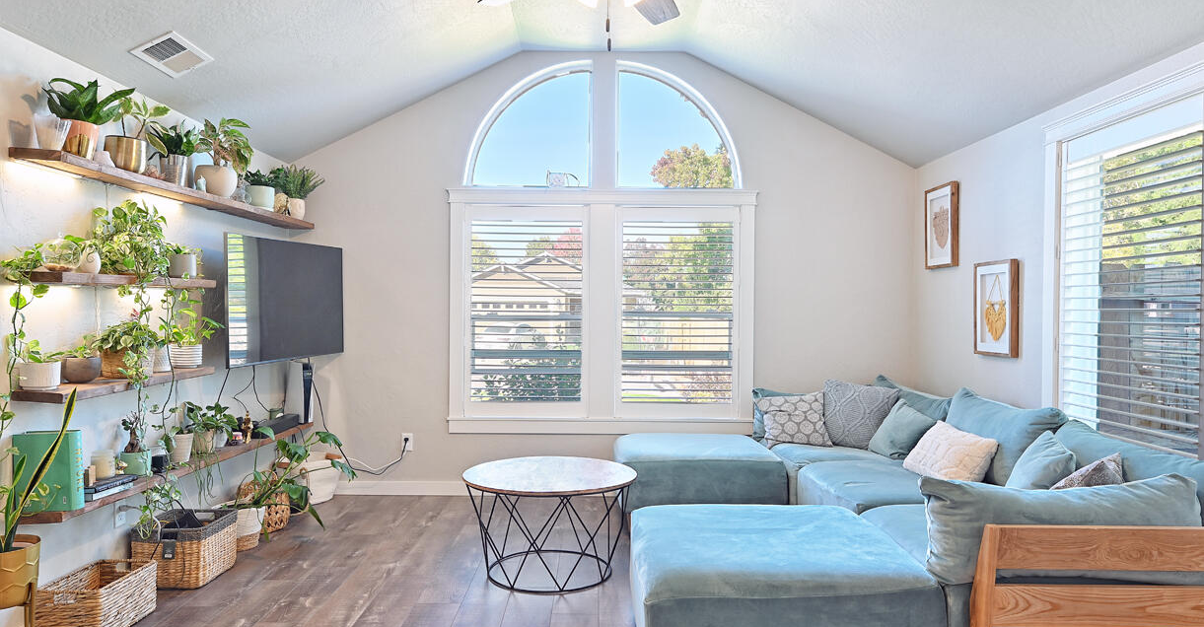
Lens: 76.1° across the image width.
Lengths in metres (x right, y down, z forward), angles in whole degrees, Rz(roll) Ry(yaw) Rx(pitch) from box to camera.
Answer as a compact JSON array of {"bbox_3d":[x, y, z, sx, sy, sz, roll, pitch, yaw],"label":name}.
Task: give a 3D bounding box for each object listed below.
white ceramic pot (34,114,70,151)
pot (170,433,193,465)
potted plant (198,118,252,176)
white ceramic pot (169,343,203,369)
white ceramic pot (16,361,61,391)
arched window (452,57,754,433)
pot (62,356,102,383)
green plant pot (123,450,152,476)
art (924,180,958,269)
[{"bbox_3d":[-2.148,-0.697,3.010,0.120,0.150,0.120,0,0,0],"label":"white ceramic pot"},{"bbox_3d":[-2.157,0.693,3.950,0.098,0.138,0.098,0,0,0],"label":"pot"},{"bbox_3d":[-1.966,-0.873,4.015,0.247,0.276,0.247,0,0,0],"label":"potted plant"},{"bbox_3d":[-2.022,0.206,3.740,0.136,0.114,0.136,0,0,0],"label":"white ceramic pot"},{"bbox_3d":[-2.058,0.231,2.822,0.126,0.106,0.126,0,0,0],"label":"white ceramic pot"},{"bbox_3d":[0.004,-0.478,5.420,2.140,2.640,0.120,0,0,1],"label":"arched window"},{"bbox_3d":[-2.034,0.223,3.004,0.135,0.104,0.135,0,0,0],"label":"pot"},{"bbox_3d":[-2.047,0.661,3.380,0.115,0.112,0.115,0,0,0],"label":"green plant pot"},{"bbox_3d":[2.198,-0.556,4.984,0.048,0.530,0.390,0,0,-1],"label":"art"}]

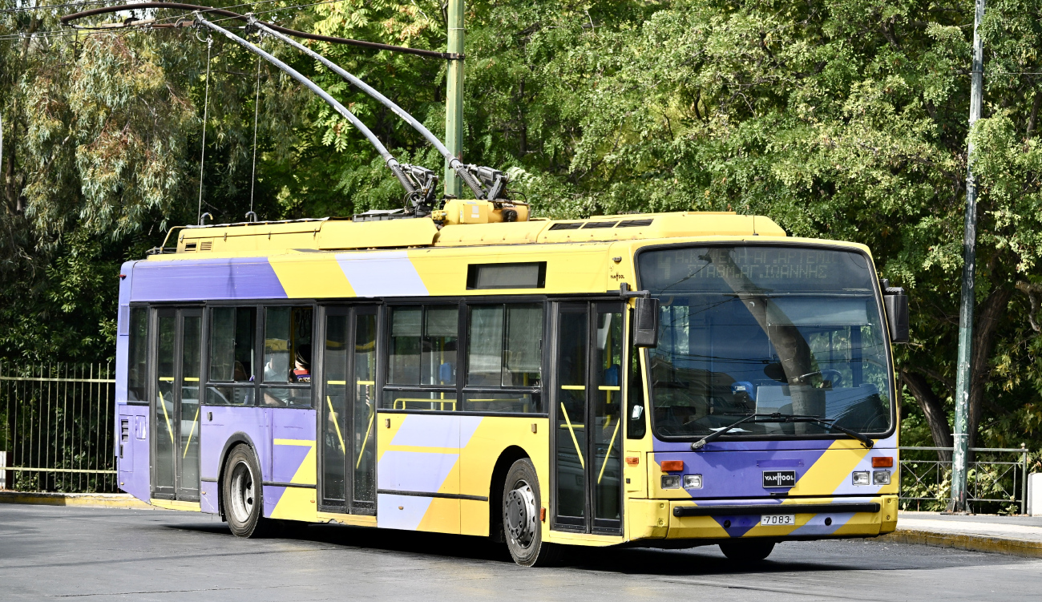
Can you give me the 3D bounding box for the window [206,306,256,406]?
[{"bbox_3d":[-2.976,0.567,40.382,0.060,1.017,1.214,3,-2,-28],"label":"window"}]

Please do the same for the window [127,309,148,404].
[{"bbox_3d":[-4.139,0.580,42.526,0.060,1.044,0.532,3,-2,-28],"label":"window"}]

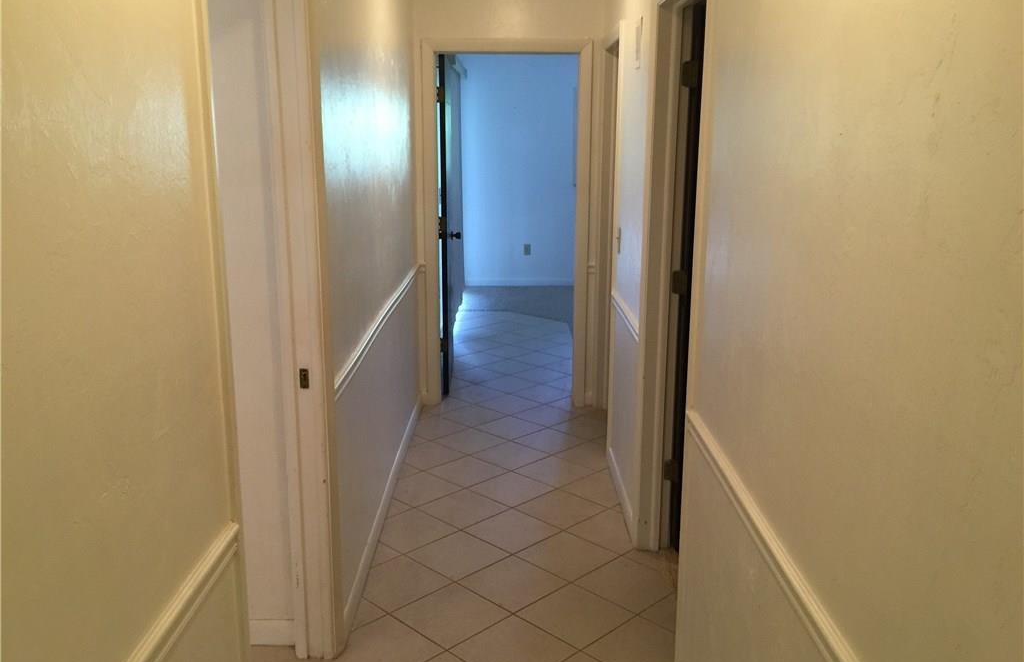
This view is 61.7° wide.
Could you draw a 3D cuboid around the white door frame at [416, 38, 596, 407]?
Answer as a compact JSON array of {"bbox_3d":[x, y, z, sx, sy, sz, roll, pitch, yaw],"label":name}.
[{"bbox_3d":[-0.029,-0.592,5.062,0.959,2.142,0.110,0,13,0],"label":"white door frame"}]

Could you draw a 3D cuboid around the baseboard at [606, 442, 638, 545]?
[{"bbox_3d":[0.498,0.732,3.906,0.014,0.088,0.861,0,13,0],"label":"baseboard"}]

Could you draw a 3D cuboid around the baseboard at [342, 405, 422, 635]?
[{"bbox_3d":[-0.553,0.697,4.045,0.014,0.088,2.485,0,13,0],"label":"baseboard"}]

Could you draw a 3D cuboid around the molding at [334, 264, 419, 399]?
[{"bbox_3d":[-0.547,-0.092,3.870,0.022,0.062,2.468,0,13,0],"label":"molding"}]

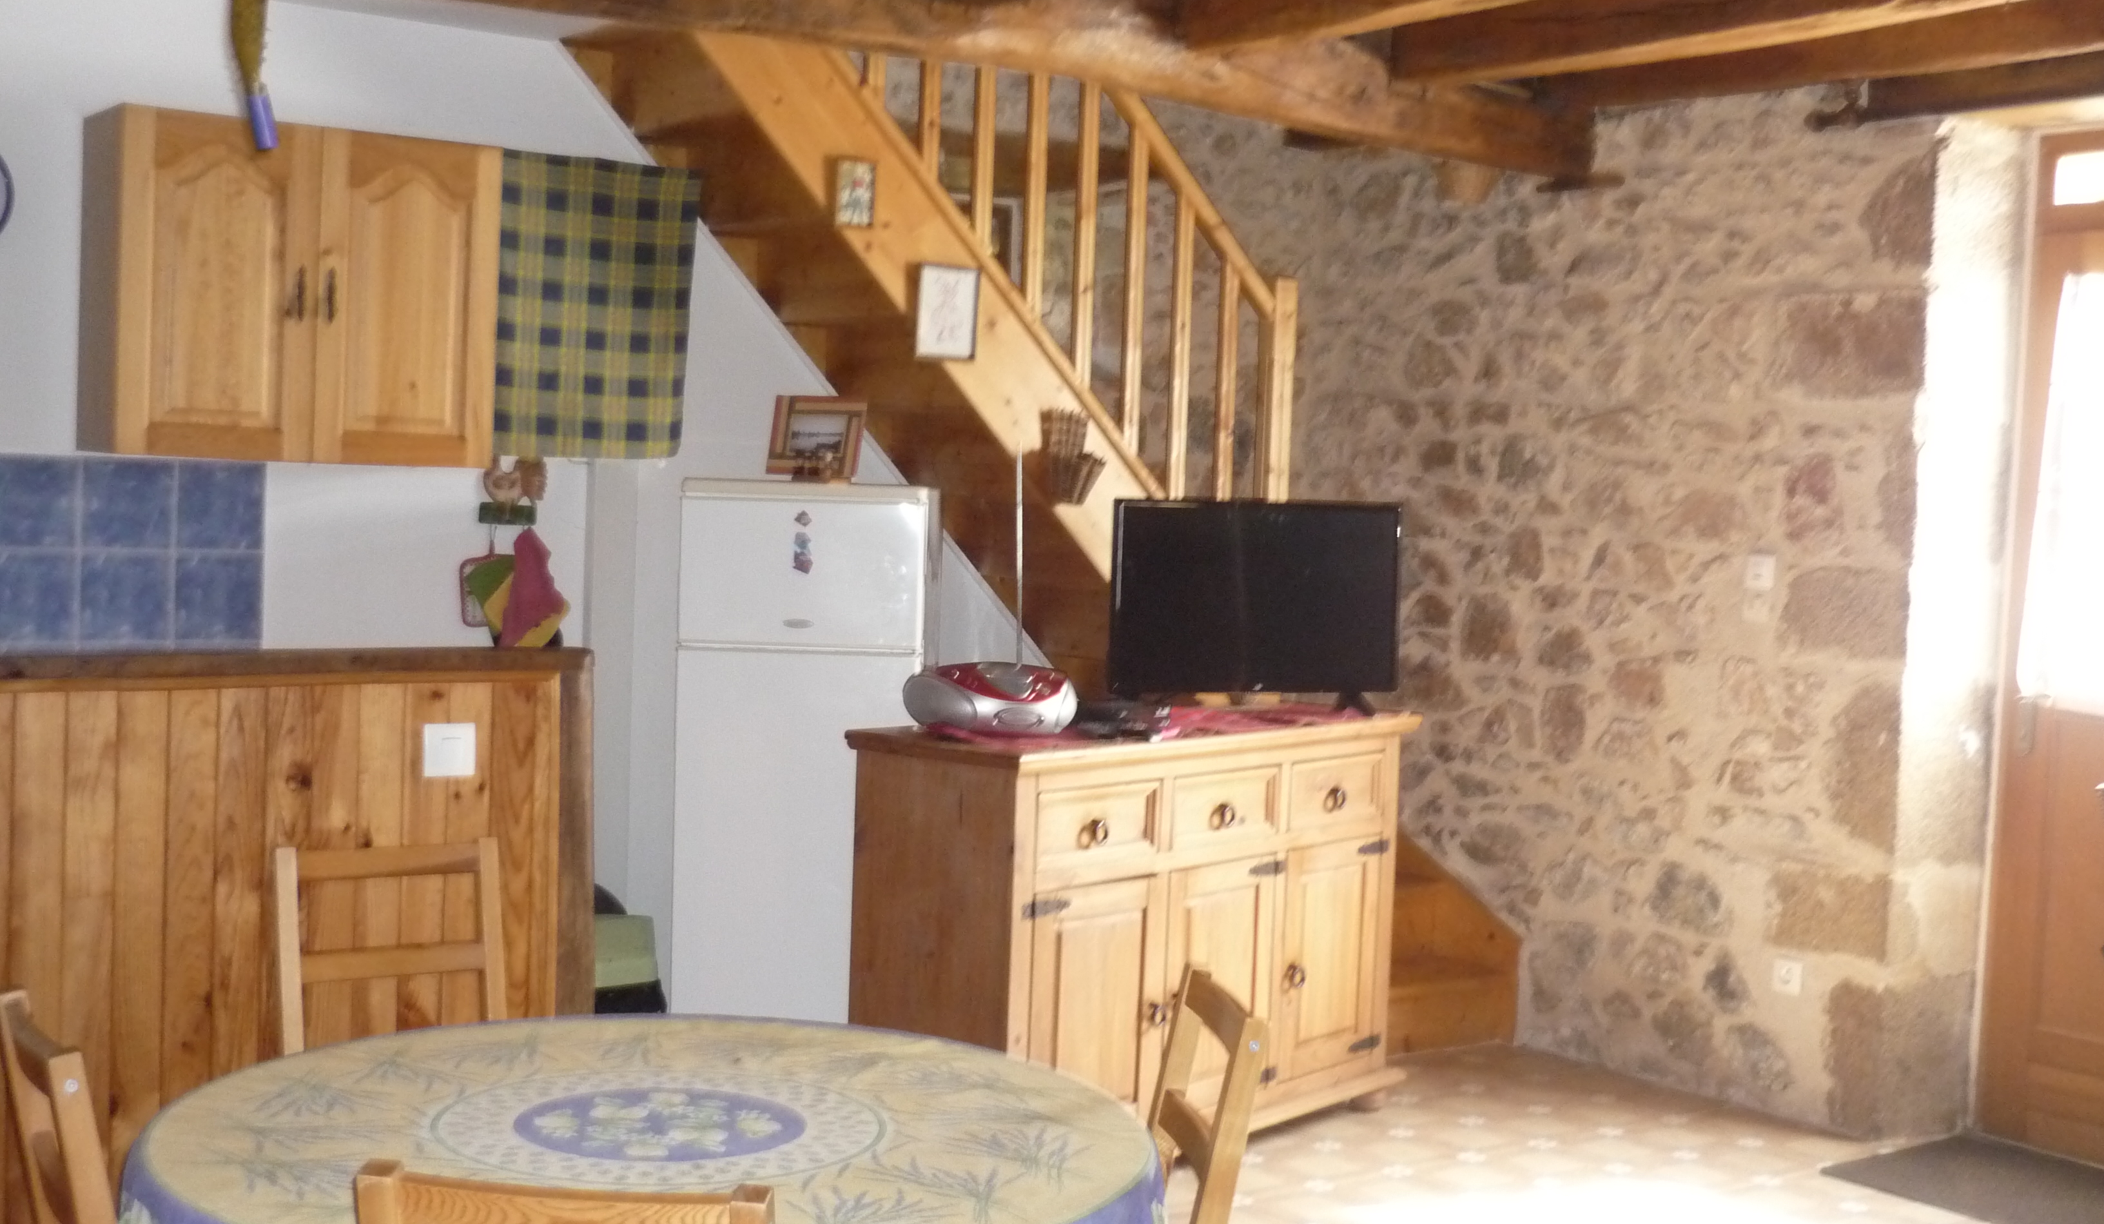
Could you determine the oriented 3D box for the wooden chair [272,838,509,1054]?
[{"bbox_3d":[-0.945,0.792,3.471,0.410,0.835,0.450,0,3,-31],"label":"wooden chair"}]

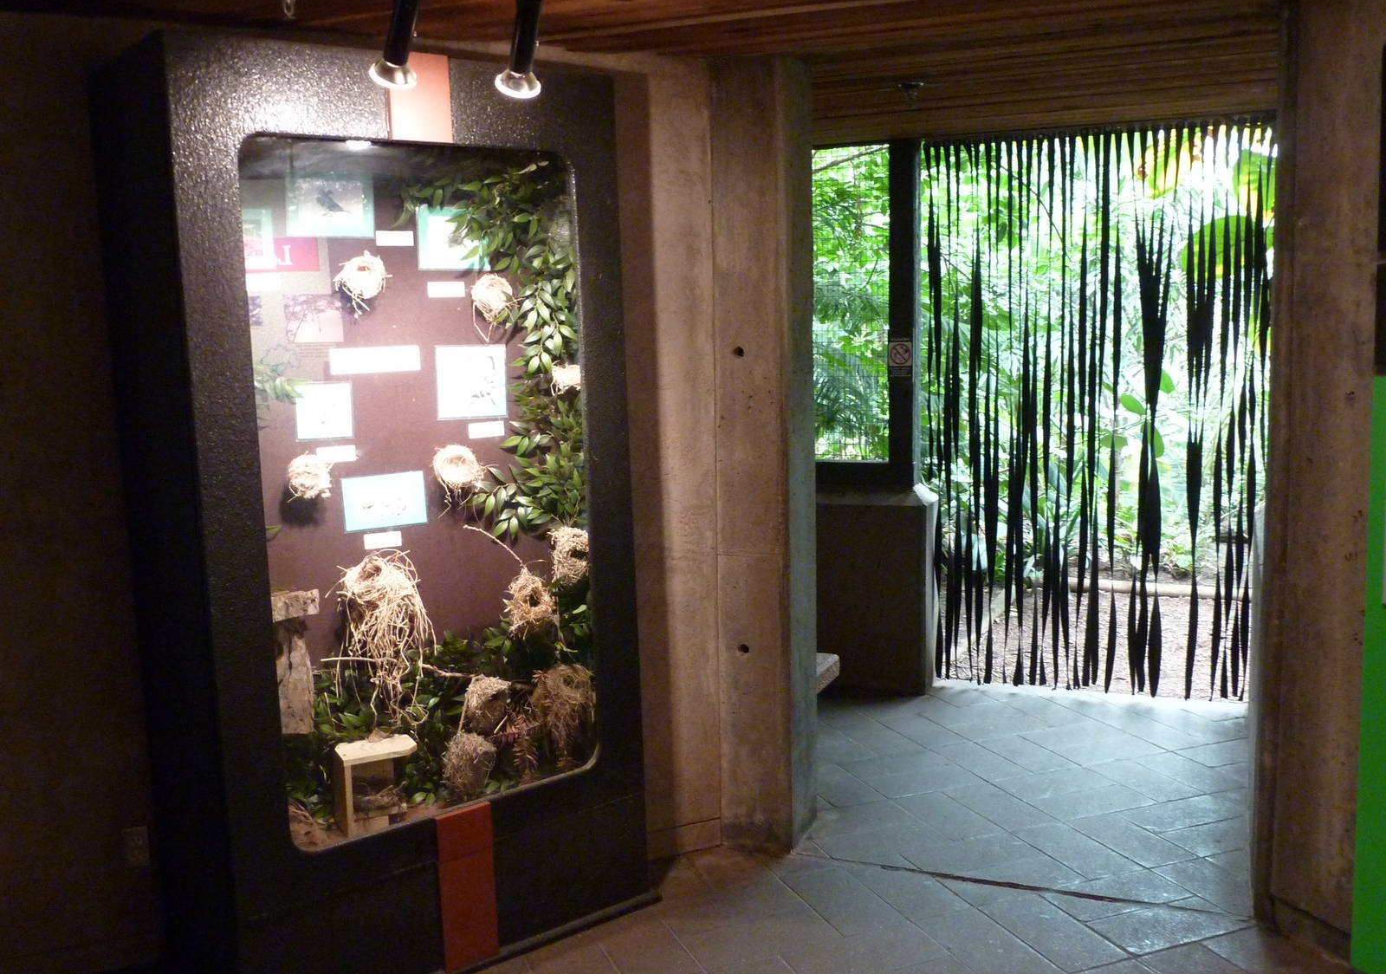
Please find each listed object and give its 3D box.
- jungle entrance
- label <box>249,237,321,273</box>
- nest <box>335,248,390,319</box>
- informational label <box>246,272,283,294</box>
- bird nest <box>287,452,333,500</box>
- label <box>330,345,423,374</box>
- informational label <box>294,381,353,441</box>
[{"bbox_3d":[1.560,-0.303,5.450,2.000,2.530,0.200,0,6,11],"label":"jungle entrance"},{"bbox_3d":[-1.086,-0.619,3.207,0.187,0.093,0.012,-7,9,-35],"label":"label"},{"bbox_3d":[-0.923,-0.568,3.351,0.152,0.183,0.138,-7,9,-35],"label":"nest"},{"bbox_3d":[-1.093,-0.518,3.036,0.104,0.041,0.006,-6,8,-36],"label":"informational label"},{"bbox_3d":[-1.056,-0.030,3.309,0.124,0.123,0.113,-7,9,-35],"label":"bird nest"},{"bbox_3d":[-0.906,-0.365,3.451,0.269,0.072,0.012,-7,9,-35],"label":"label"},{"bbox_3d":[-0.968,-0.200,3.159,0.152,0.149,0.008,-6,8,-36],"label":"informational label"}]

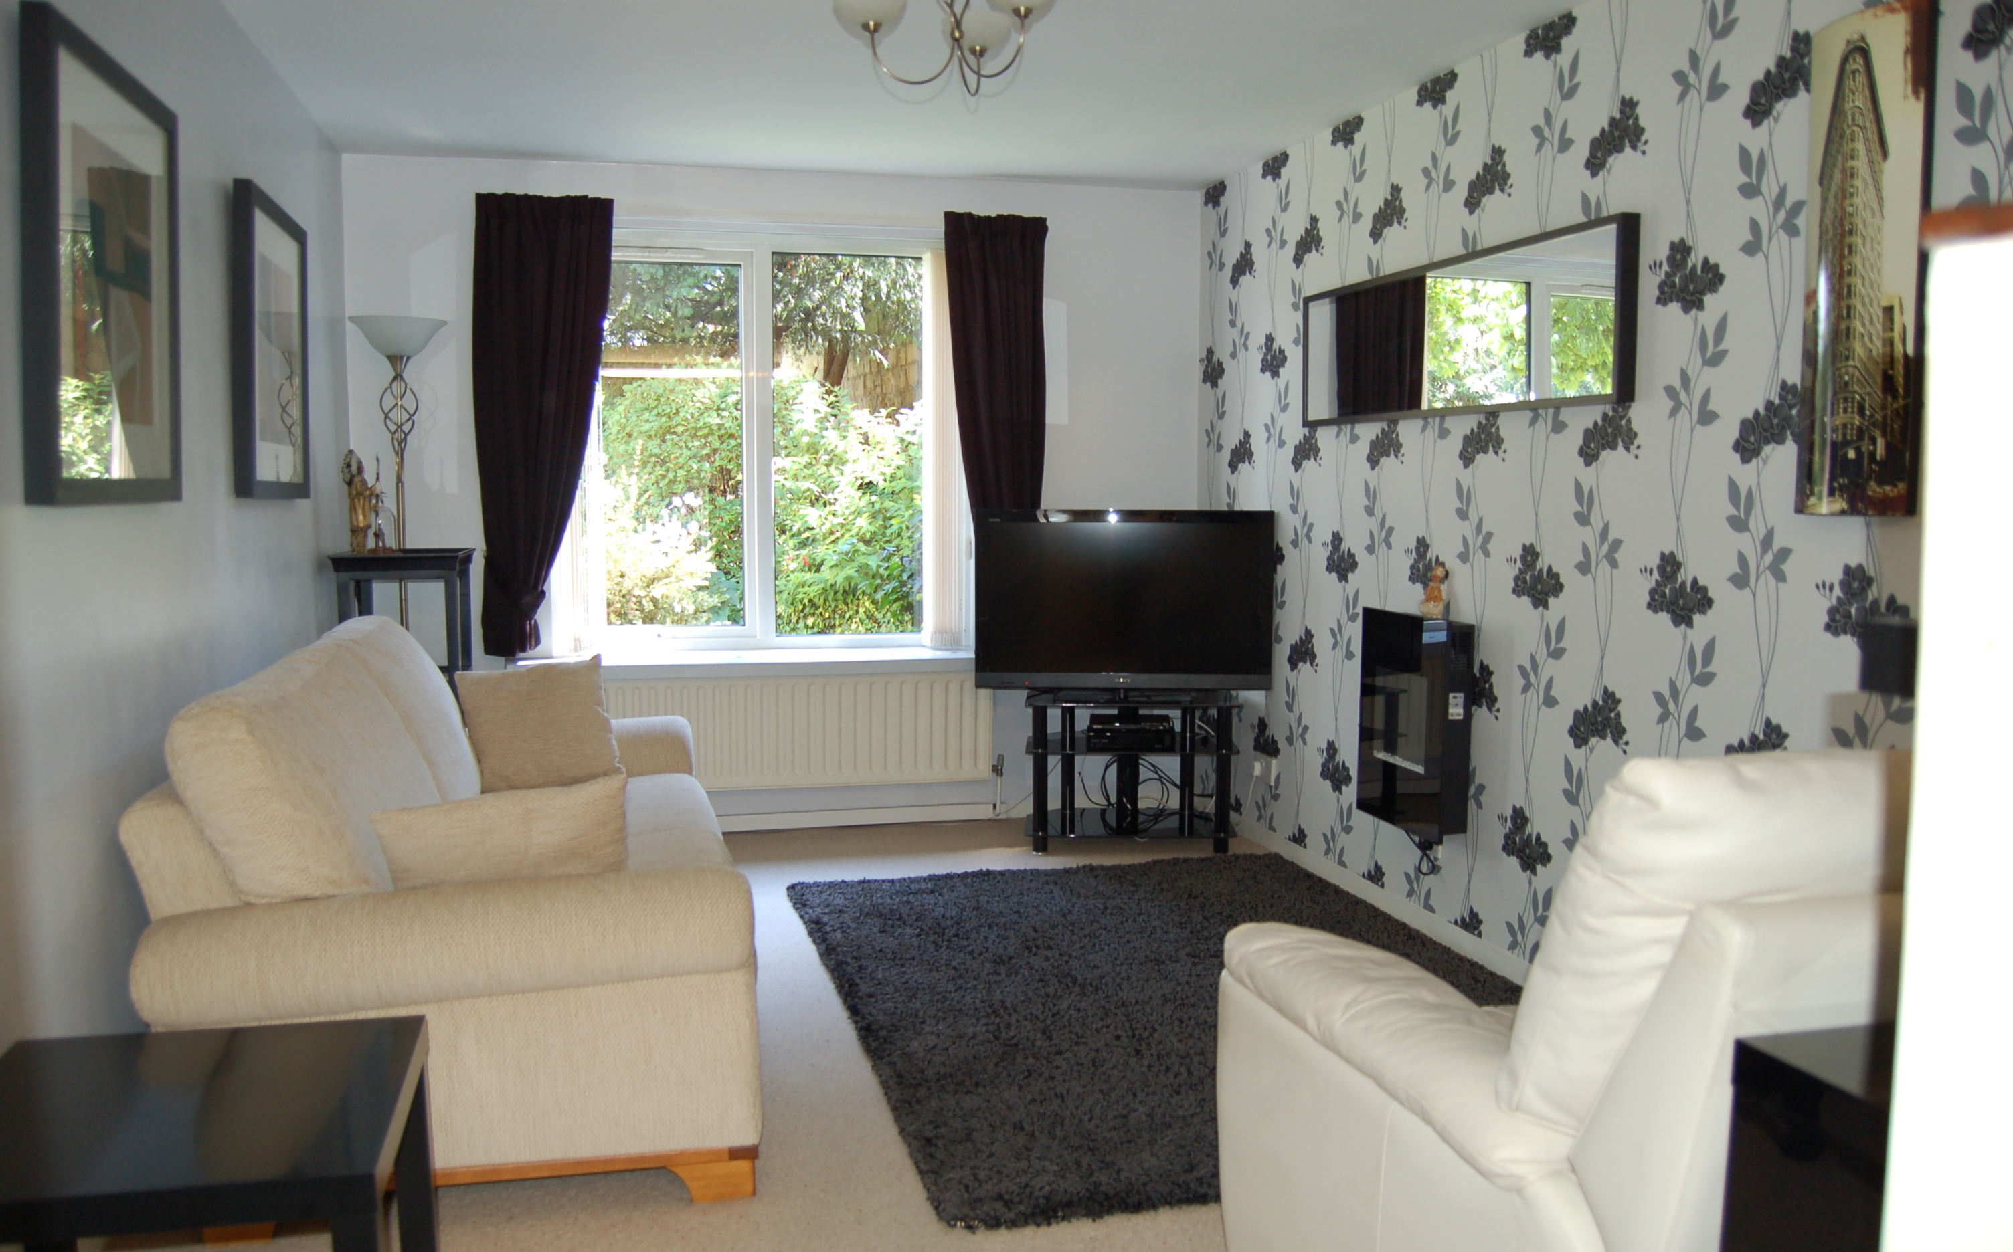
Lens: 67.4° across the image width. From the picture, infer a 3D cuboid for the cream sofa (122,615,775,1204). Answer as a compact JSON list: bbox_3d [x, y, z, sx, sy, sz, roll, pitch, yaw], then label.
[{"bbox_3d":[-1.167,0.485,3.422,1.020,0.911,2.020,-1,5,-15],"label":"cream sofa"}]

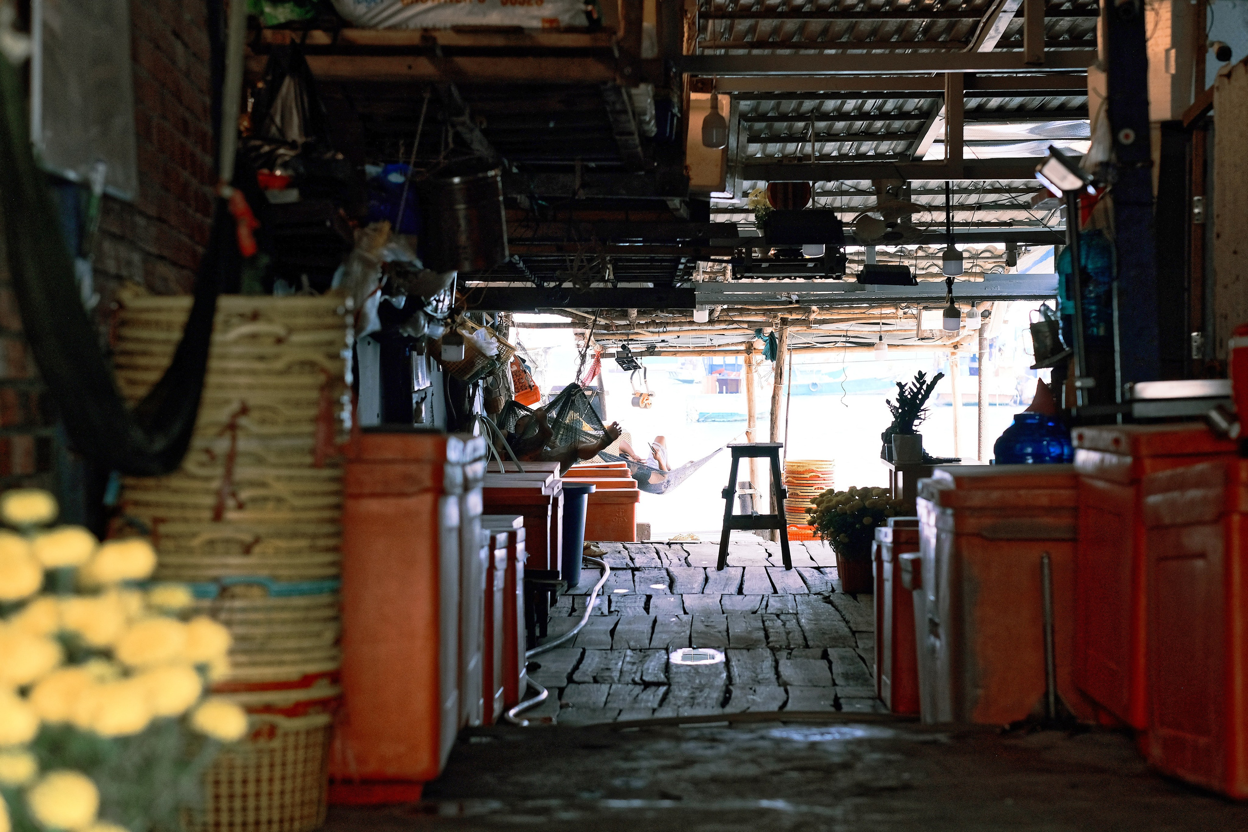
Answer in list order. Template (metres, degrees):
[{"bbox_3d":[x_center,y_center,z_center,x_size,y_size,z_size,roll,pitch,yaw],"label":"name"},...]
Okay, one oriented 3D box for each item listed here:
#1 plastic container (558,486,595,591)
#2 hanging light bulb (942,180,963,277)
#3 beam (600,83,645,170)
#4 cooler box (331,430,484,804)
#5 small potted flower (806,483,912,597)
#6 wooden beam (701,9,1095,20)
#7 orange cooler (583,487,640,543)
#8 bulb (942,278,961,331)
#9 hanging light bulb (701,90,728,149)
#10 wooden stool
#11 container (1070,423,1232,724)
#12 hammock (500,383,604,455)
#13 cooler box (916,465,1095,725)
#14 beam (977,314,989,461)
[{"bbox_3d":[-0.380,0.720,17.850,0.410,0.640,0.410,0,1,0],"label":"plastic container"},{"bbox_3d":[1.726,-0.983,15.300,0.105,0.500,0.105,0,1,0],"label":"hanging light bulb"},{"bbox_3d":[0.013,-1.189,11.950,0.080,0.060,4.102,0,1,1],"label":"beam"},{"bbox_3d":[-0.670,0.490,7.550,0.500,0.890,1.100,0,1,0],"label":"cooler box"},{"bbox_3d":[1.224,0.646,15.200,0.530,0.540,0.530,0,1,2],"label":"small potted flower"},{"bbox_3d":[1.339,-1.955,14.200,1.970,0.050,0.050,0,1,2],"label":"wooden beam"},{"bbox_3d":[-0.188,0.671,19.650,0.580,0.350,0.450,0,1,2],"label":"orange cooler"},{"bbox_3d":[1.890,-0.644,16.800,0.105,0.310,0.105,0,1,0],"label":"bulb"},{"bbox_3d":[0.387,-1.271,12.500,0.115,0.255,0.115,0,1,0],"label":"hanging light bulb"},{"bbox_3d":[0.744,0.515,16.650,0.430,0.720,0.390,0,1,0],"label":"wooden stool"},{"bbox_3d":[1.950,0.520,9.220,0.850,0.950,1.150,0,1,0],"label":"container"},{"bbox_3d":[-0.470,0.054,19.000,0.800,0.600,1.200,0,1,0],"label":"hammock"},{"bbox_3d":[1.390,0.610,10.200,0.670,0.840,0.920,0,1,0],"label":"cooler box"},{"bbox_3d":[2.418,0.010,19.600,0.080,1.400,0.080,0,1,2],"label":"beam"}]

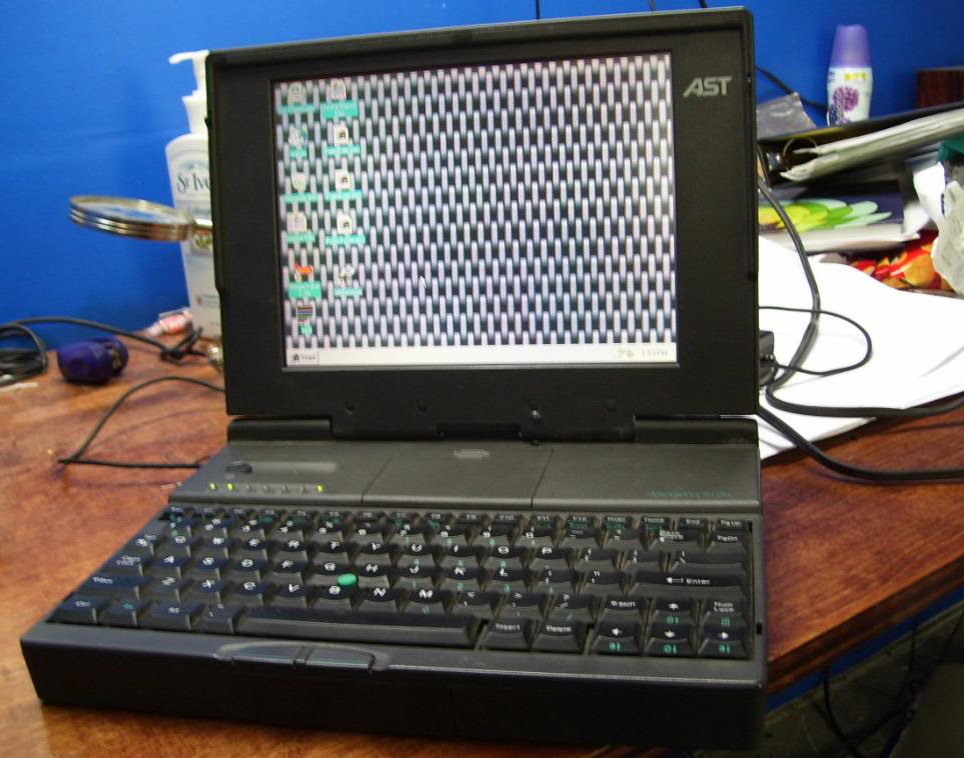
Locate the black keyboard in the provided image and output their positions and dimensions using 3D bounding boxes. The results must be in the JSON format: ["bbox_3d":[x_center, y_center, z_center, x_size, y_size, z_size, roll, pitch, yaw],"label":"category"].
[{"bbox_3d":[-0.030,0.095,0.445,0.289,0.030,0.122,-1,20,14],"label":"black keyboard"}]

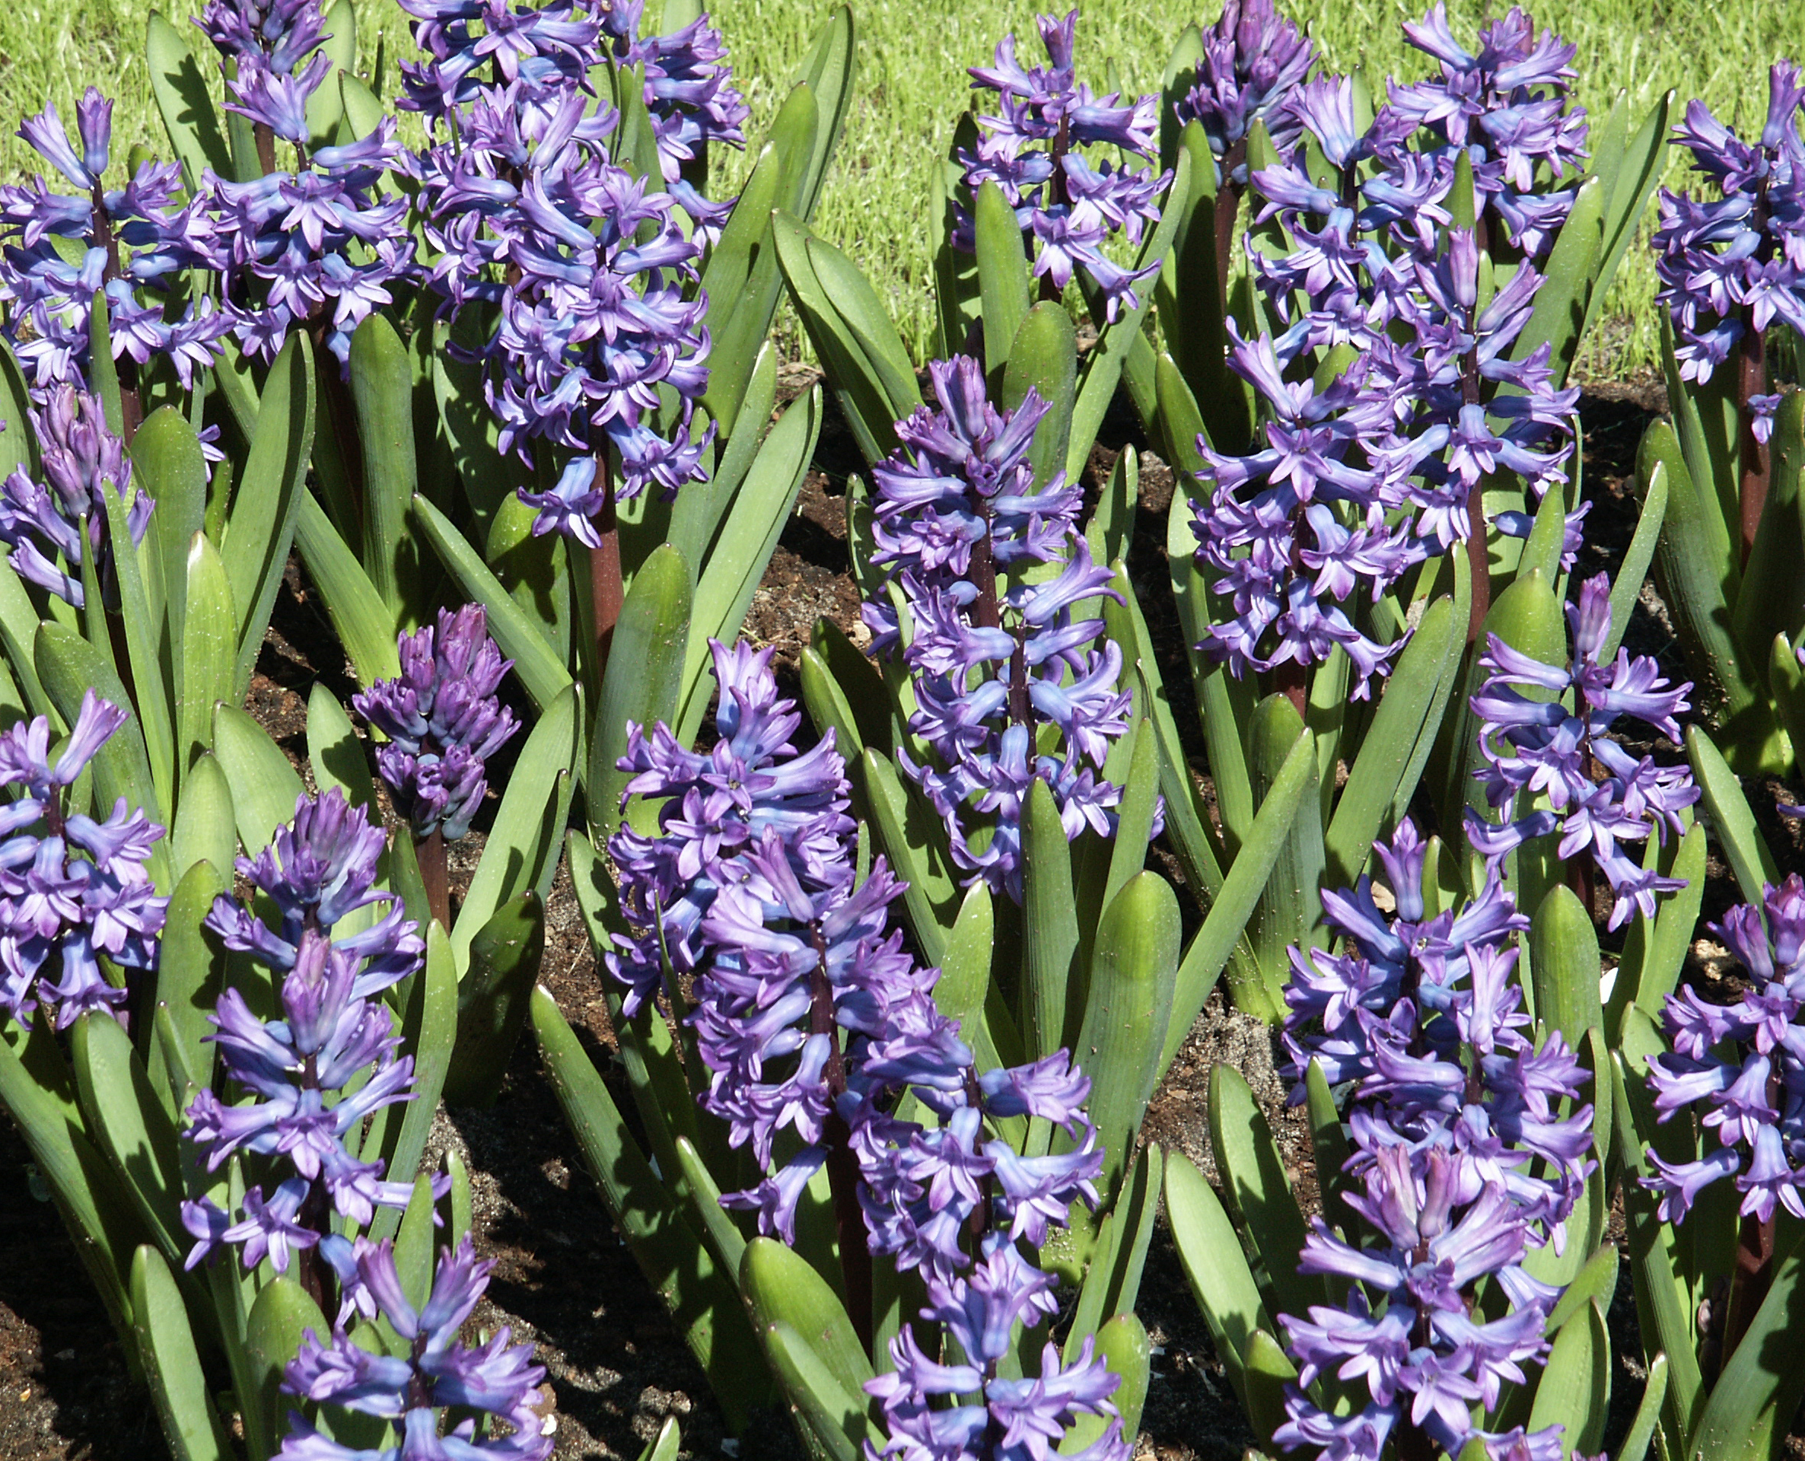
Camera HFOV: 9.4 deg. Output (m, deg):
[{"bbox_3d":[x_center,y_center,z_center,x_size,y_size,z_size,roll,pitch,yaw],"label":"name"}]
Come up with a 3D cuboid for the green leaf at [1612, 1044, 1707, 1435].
[{"bbox_3d":[0.246,0.169,3.593,0.013,0.150,0.016,-10,27,5],"label":"green leaf"}]

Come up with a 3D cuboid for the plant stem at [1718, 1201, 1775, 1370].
[{"bbox_3d":[0.281,0.181,3.643,0.010,0.069,0.011,9,25,-4],"label":"plant stem"}]

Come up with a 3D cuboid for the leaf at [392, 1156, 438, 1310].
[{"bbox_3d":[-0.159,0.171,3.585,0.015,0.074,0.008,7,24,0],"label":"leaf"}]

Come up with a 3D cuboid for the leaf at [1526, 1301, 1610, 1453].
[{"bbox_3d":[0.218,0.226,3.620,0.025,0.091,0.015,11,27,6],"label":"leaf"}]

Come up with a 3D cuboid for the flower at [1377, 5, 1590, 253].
[{"bbox_3d":[0.230,-0.237,4.360,0.083,0.096,0.083,0,24,0],"label":"flower"}]

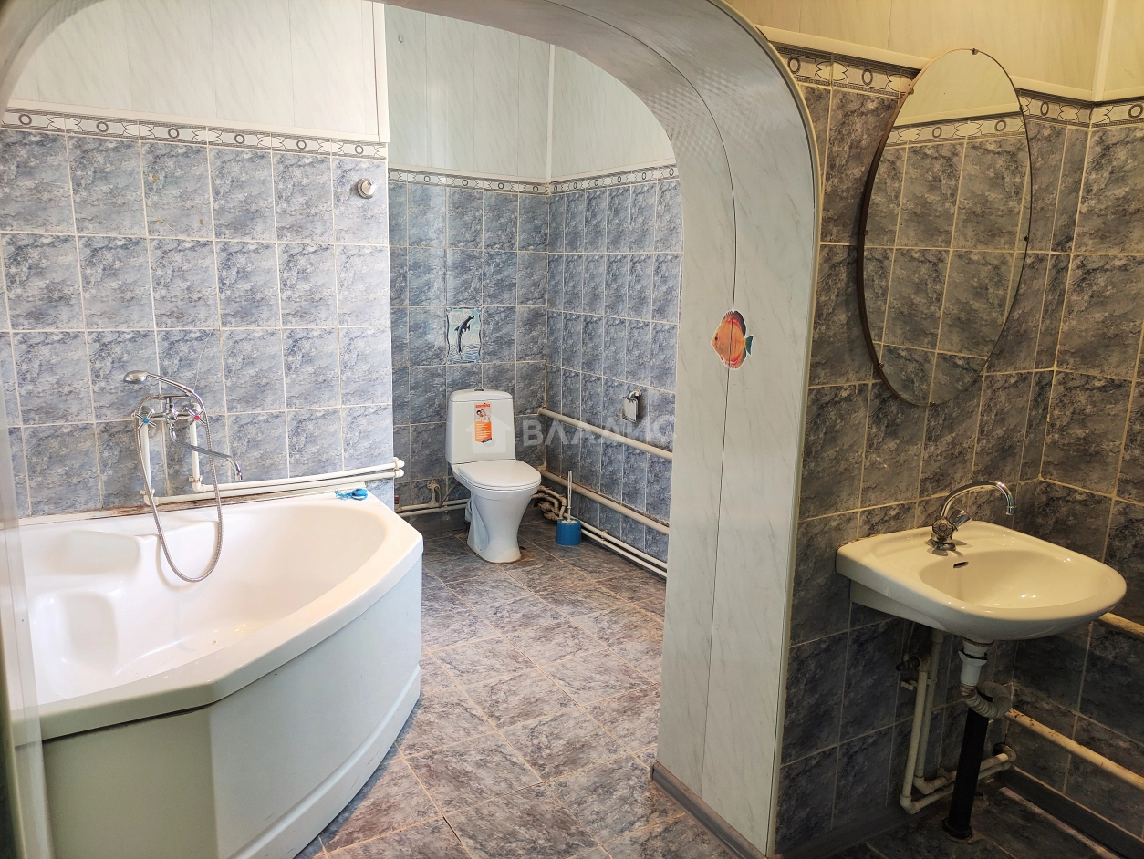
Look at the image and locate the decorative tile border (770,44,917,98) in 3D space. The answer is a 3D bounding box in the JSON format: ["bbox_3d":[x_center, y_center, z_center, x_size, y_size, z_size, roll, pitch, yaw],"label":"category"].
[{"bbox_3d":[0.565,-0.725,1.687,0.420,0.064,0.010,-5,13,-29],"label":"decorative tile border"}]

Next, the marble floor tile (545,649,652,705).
[{"bbox_3d":[0.086,0.874,2.910,0.300,0.010,0.300,-5,13,-30],"label":"marble floor tile"}]

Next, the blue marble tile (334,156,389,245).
[{"bbox_3d":[-0.771,-0.834,3.034,0.200,0.300,0.010,-5,13,-28],"label":"blue marble tile"}]

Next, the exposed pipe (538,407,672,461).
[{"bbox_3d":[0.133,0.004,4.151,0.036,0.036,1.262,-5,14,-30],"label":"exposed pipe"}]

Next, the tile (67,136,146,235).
[{"bbox_3d":[-1.490,-0.776,2.663,0.200,0.300,0.010,-5,13,-27],"label":"tile"}]

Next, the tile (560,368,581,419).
[{"bbox_3d":[-0.001,-0.172,4.471,0.010,0.300,0.200,-5,13,-30],"label":"tile"}]

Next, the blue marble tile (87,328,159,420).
[{"bbox_3d":[-1.491,-0.178,2.757,0.200,0.300,0.010,-5,13,-28],"label":"blue marble tile"}]

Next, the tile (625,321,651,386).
[{"bbox_3d":[0.312,-0.358,3.844,0.010,0.300,0.200,-5,13,-30],"label":"tile"}]

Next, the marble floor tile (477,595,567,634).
[{"bbox_3d":[-0.218,0.767,3.426,0.300,0.010,0.300,-5,13,-30],"label":"marble floor tile"}]

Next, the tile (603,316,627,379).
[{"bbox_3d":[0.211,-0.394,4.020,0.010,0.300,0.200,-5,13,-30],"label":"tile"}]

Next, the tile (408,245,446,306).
[{"bbox_3d":[-0.740,-0.777,4.238,0.200,0.300,0.010,-5,13,-30],"label":"tile"}]

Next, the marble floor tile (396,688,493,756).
[{"bbox_3d":[-0.431,0.923,2.614,0.300,0.010,0.300,-5,13,-30],"label":"marble floor tile"}]

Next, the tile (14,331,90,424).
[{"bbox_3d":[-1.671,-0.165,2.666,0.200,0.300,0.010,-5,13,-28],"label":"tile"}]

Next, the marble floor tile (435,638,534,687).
[{"bbox_3d":[-0.320,0.854,3.037,0.300,0.010,0.300,-5,13,-29],"label":"marble floor tile"}]

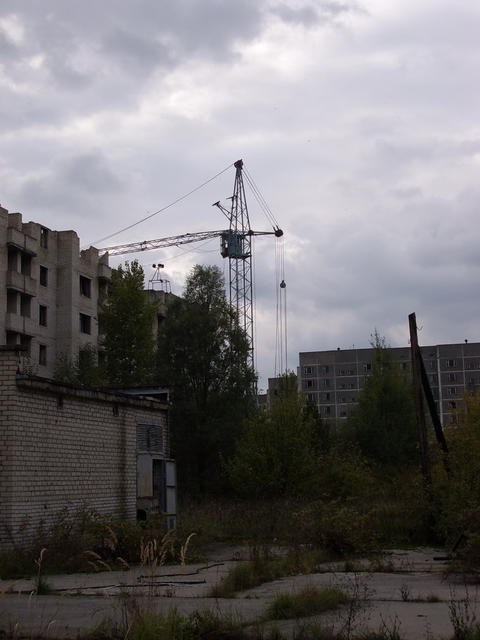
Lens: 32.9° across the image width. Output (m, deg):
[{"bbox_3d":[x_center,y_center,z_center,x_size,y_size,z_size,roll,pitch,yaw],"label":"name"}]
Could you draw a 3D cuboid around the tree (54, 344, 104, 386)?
[{"bbox_3d":[-8.510,5.691,42.735,2.670,8.930,2.590,-1,-11,0],"label":"tree"}]

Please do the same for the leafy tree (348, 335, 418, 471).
[{"bbox_3d":[9.821,6.531,55.767,4.950,11.810,4.800,-1,-11,0],"label":"leafy tree"}]

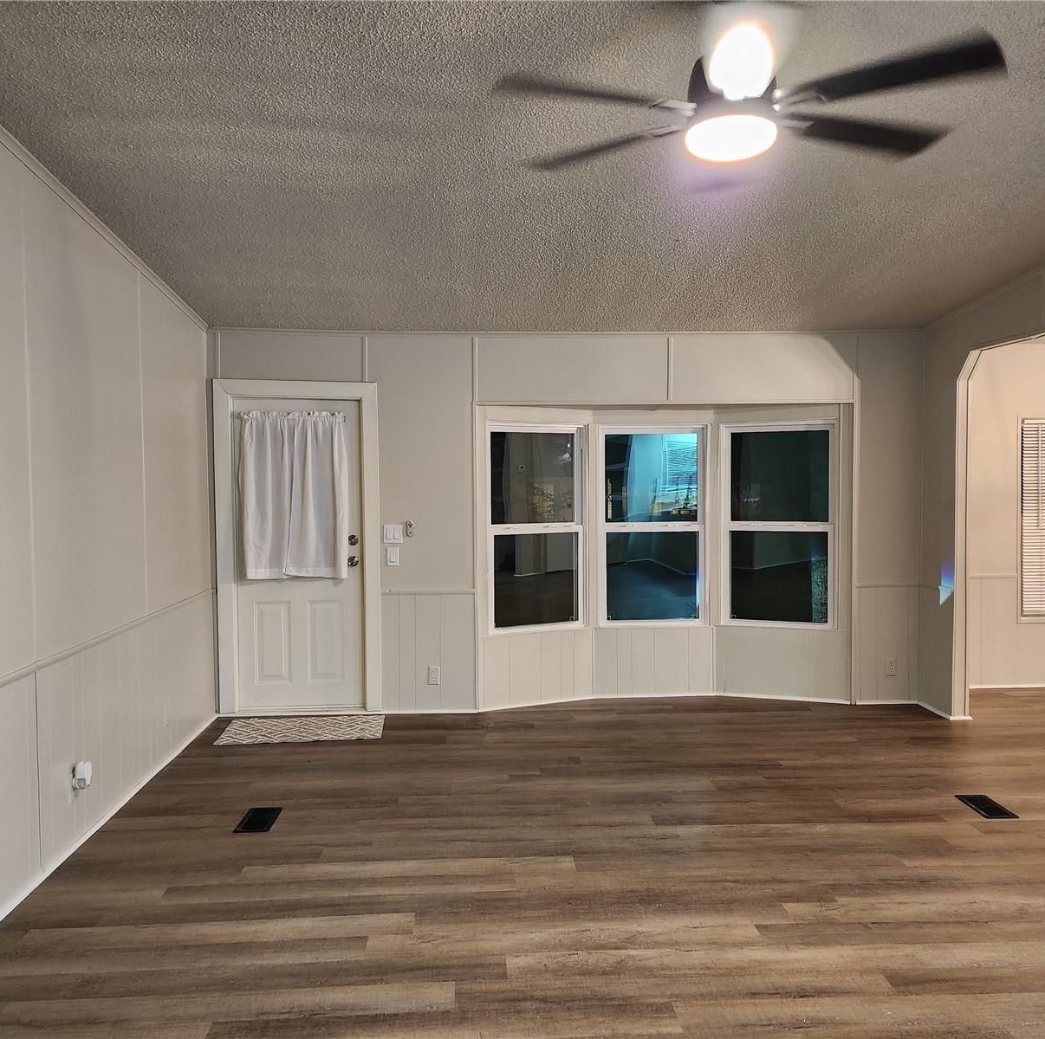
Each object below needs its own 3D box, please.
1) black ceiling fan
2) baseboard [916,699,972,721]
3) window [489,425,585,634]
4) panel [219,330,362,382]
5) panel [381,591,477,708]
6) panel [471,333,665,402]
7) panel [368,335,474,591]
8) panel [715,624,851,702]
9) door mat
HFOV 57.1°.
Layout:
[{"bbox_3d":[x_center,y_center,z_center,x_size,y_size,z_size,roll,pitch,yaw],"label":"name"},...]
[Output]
[{"bbox_3d":[0.560,-1.207,2.583,1.280,0.400,1.320,-1,2,-3],"label":"black ceiling fan"},{"bbox_3d":[2.654,1.194,6.048,0.125,0.024,0.453,-1,2,-3],"label":"baseboard"},{"bbox_3d":[0.094,0.049,6.255,0.704,1.304,0.070,-1,3,-25],"label":"window"},{"bbox_3d":[-1.429,-1.014,5.948,0.887,0.317,0.020,-1,2,-3],"label":"panel"},{"bbox_3d":[-0.586,0.841,6.072,0.596,0.754,0.020,-1,2,-3],"label":"panel"},{"bbox_3d":[0.318,-0.952,6.056,1.214,0.434,0.020,-1,2,-3],"label":"panel"},{"bbox_3d":[-0.635,-0.350,6.022,0.679,1.609,0.020,-1,2,-3],"label":"panel"},{"bbox_3d":[1.722,0.955,6.363,0.858,0.494,0.020,0,2,17],"label":"panel"},{"bbox_3d":[-1.293,1.241,5.713,0.931,0.010,0.572,-1,2,-6],"label":"door mat"}]

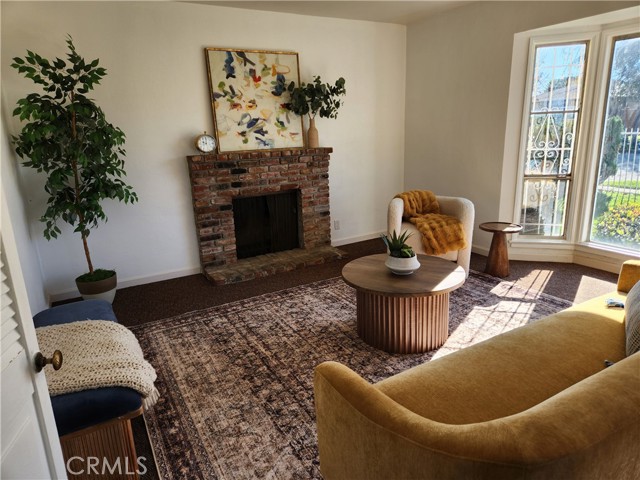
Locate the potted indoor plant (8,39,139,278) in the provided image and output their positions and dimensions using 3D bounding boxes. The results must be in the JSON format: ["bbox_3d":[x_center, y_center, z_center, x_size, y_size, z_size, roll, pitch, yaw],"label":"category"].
[{"bbox_3d":[-1.828,-0.582,3.298,0.680,1.840,0.620,-10,17,-28],"label":"potted indoor plant"}]

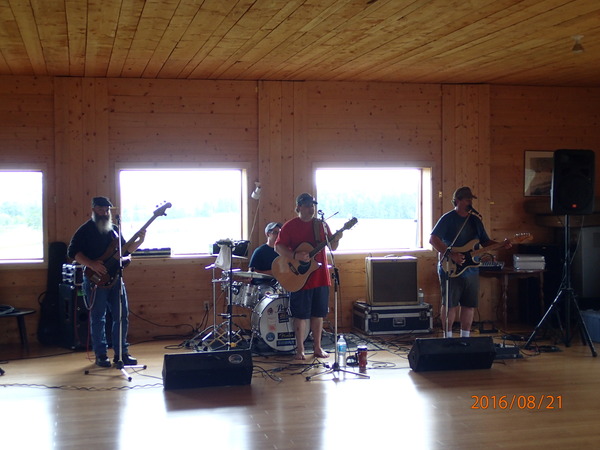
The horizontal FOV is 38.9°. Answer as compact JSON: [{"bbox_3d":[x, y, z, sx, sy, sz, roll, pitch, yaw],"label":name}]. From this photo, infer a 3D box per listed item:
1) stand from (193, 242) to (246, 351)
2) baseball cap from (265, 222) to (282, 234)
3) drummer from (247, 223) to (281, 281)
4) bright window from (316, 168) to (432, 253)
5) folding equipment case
[{"bbox_3d":[-0.825,0.763,8.977,0.520,1.200,0.480,0,2,0],"label":"stand"},{"bbox_3d":[-0.281,0.040,9.750,0.270,0.140,0.180,1,3,40],"label":"baseball cap"},{"bbox_3d":[-0.225,0.662,9.654,0.600,1.340,0.750,-1,2,-22],"label":"drummer"},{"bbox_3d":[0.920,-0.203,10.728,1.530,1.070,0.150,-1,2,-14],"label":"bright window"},{"bbox_3d":[1.157,1.132,10.424,0.810,0.320,0.480,-1,2,-12],"label":"folding equipment case"}]

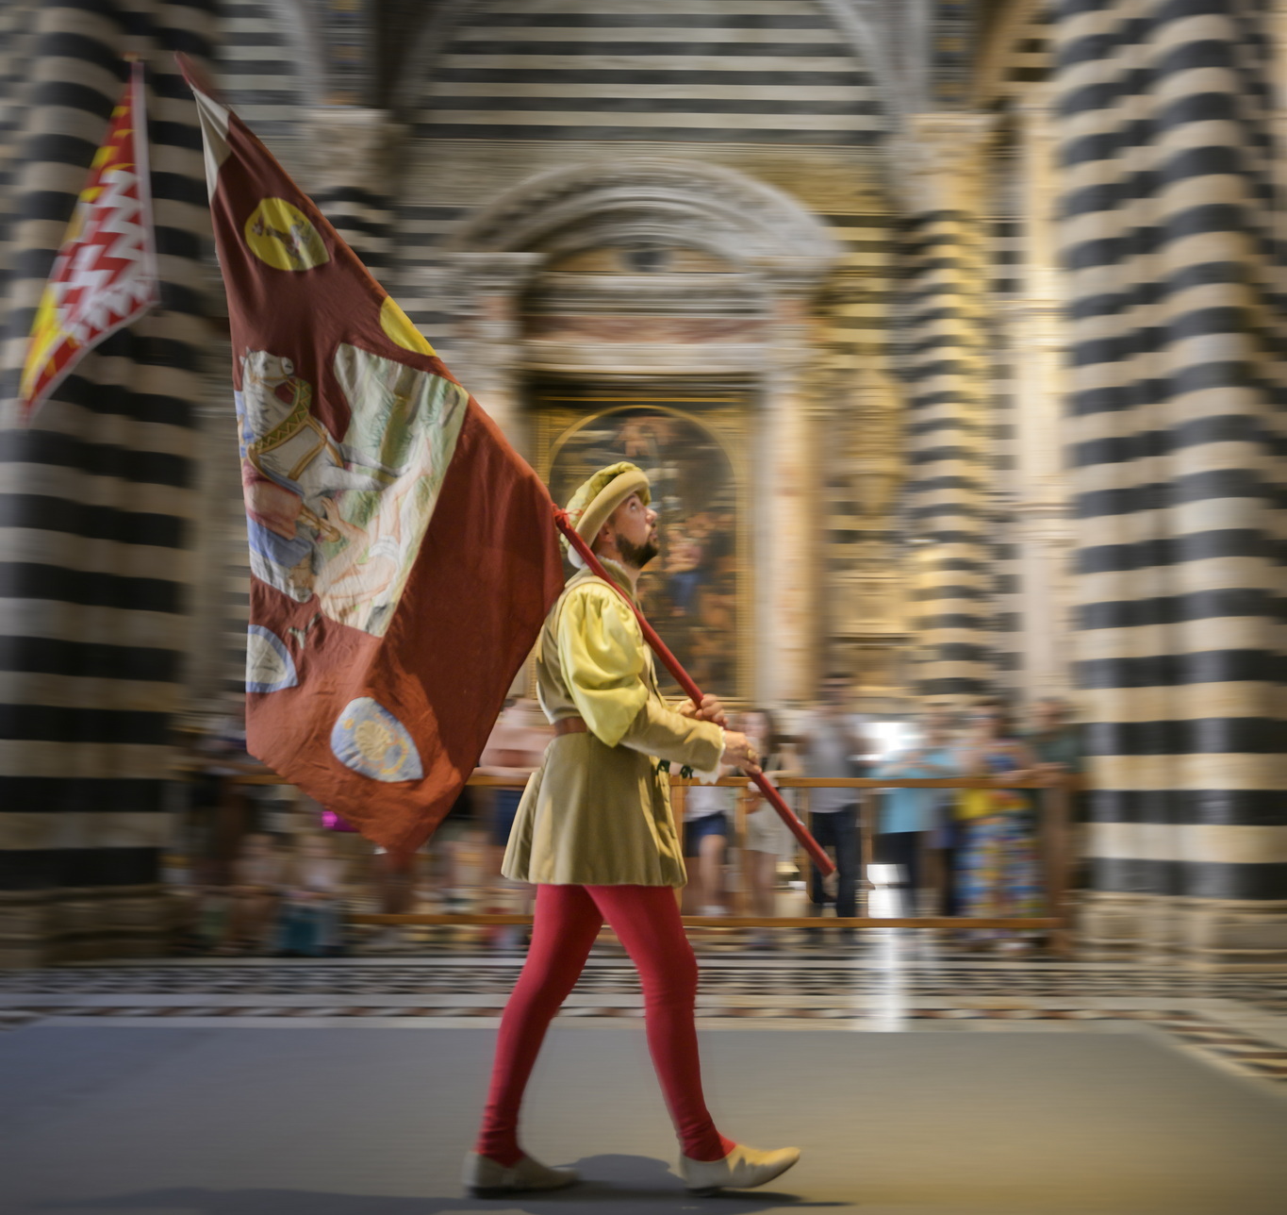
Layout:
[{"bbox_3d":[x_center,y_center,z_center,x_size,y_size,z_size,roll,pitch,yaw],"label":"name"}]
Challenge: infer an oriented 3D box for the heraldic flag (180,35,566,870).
[{"bbox_3d":[-0.696,-0.431,3.164,1.020,2.030,0.320,1,-8,0],"label":"heraldic flag"}]

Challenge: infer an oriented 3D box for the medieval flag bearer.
[{"bbox_3d":[-0.020,0.504,3.191,0.810,1.780,0.580,1,-8,-2],"label":"medieval flag bearer"}]

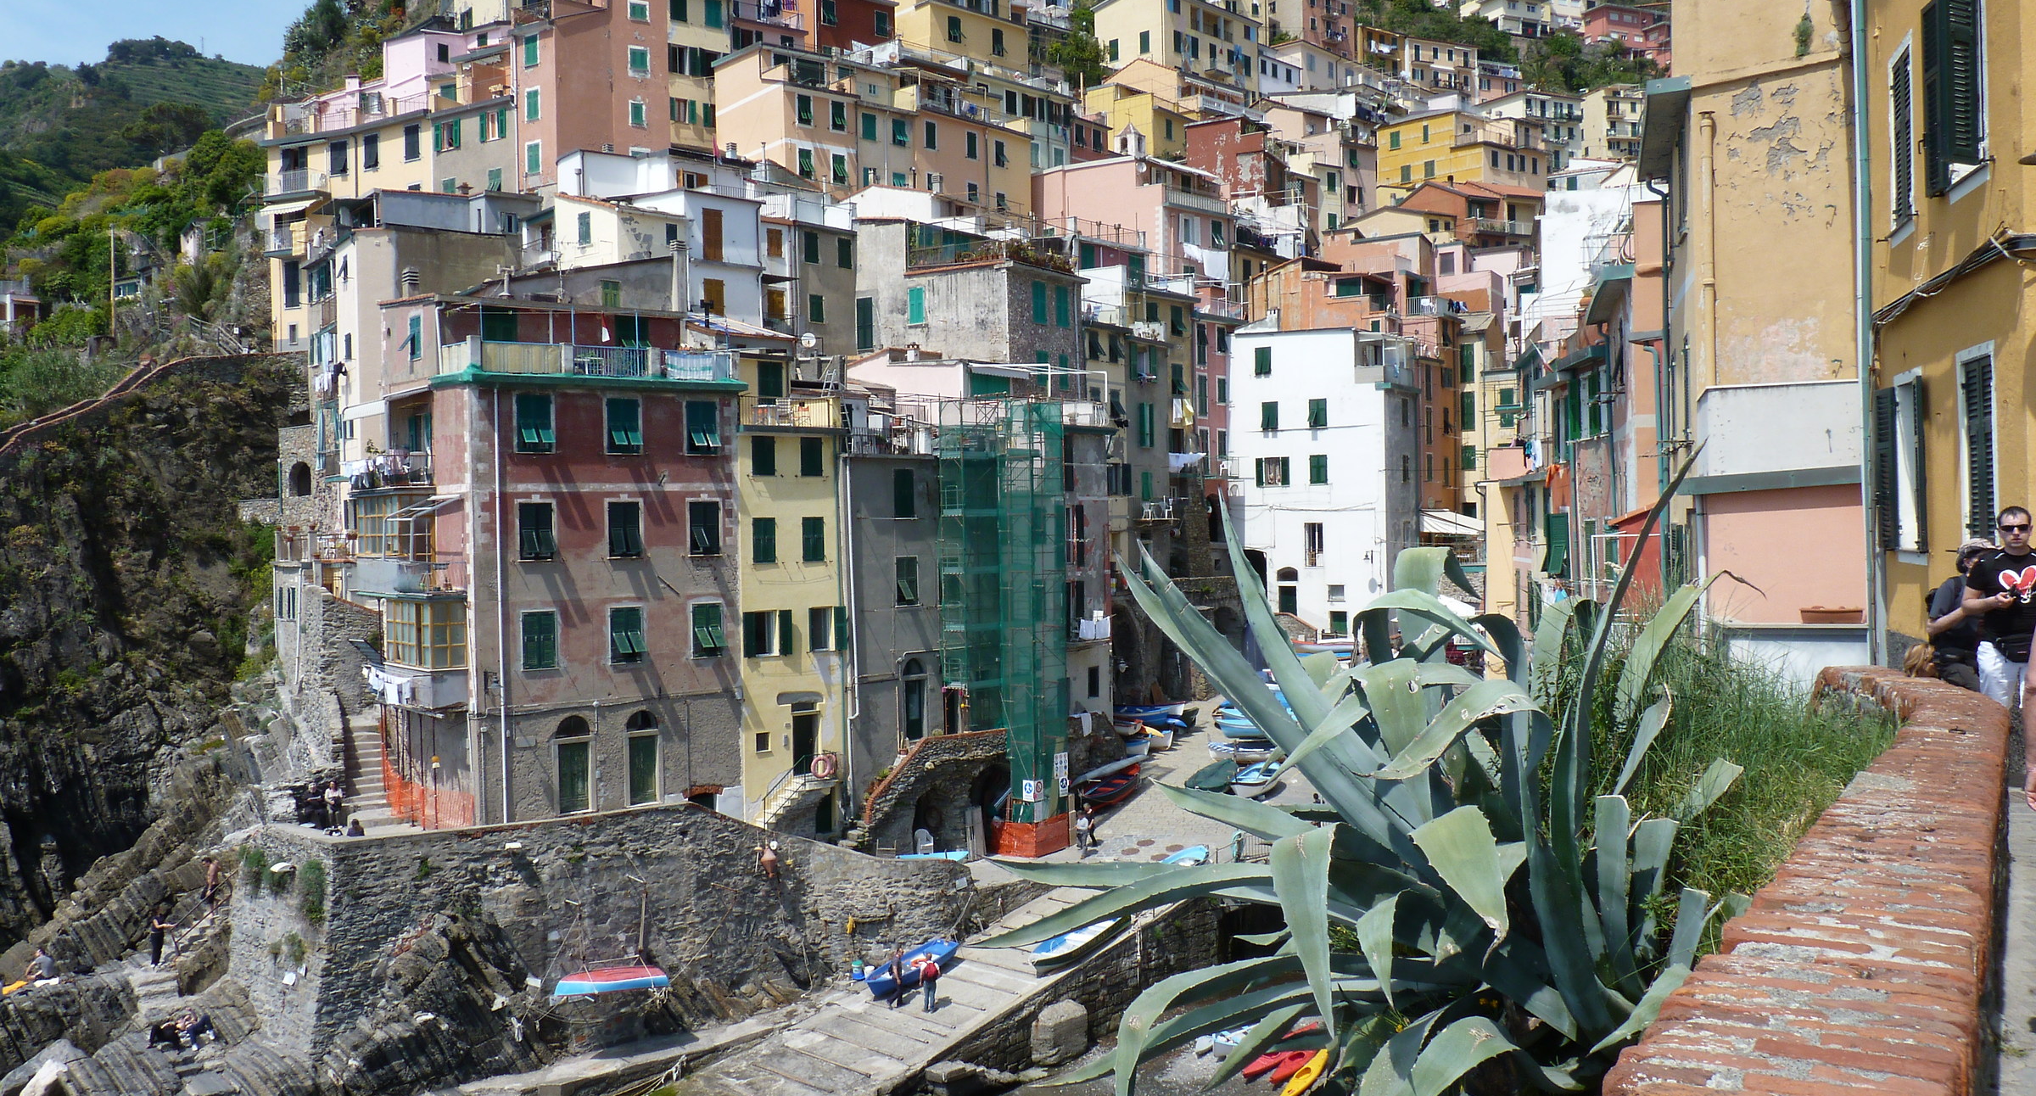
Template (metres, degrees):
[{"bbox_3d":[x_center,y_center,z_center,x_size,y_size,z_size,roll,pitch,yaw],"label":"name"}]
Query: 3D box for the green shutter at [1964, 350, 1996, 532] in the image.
[{"bbox_3d":[7.871,-0.749,13.000,0.060,1.580,0.908,-1,0,19],"label":"green shutter"}]

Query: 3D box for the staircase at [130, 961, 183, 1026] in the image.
[{"bbox_3d":[-23.192,12.068,42.800,1.250,0.950,2.800,-1,0,-32],"label":"staircase"}]

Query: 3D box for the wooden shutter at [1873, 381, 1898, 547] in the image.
[{"bbox_3d":[8.568,-0.774,15.619,0.060,1.620,0.400,-1,0,8],"label":"wooden shutter"}]

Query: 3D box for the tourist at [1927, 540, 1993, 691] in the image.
[{"bbox_3d":[5.702,0.737,9.502,0.480,1.600,0.500,-1,0,22],"label":"tourist"}]

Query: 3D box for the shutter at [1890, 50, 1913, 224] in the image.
[{"bbox_3d":[8.304,-3.843,14.899,0.060,1.580,0.670,-1,0,18],"label":"shutter"}]

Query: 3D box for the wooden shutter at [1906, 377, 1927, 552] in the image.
[{"bbox_3d":[8.108,-0.756,14.261,0.060,1.630,0.390,-1,0,23],"label":"wooden shutter"}]

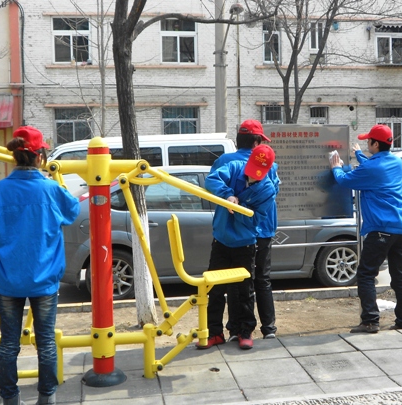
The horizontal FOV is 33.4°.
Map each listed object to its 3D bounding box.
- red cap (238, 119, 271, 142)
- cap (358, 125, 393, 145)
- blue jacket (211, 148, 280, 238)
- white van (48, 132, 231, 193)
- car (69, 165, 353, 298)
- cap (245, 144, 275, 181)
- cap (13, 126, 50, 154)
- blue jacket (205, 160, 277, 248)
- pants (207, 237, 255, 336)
[{"bbox_3d":[0.417,-0.567,5.280,0.250,0.150,0.180,-6,7,-38],"label":"red cap"},{"bbox_3d":[1.402,-0.546,5.390,0.280,0.150,0.190,0,6,19],"label":"cap"},{"bbox_3d":[0.352,-0.071,5.300,0.530,0.690,0.360,0,5,14],"label":"blue jacket"},{"bbox_3d":[-1.570,-0.410,14.500,4.550,1.970,1.720,-2,5,-9],"label":"white van"},{"bbox_3d":[0.270,0.300,8.680,4.340,1.490,1.820,-2,5,-9],"label":"car"},{"bbox_3d":[0.432,-0.290,4.870,0.190,0.160,0.260,24,50,0],"label":"cap"},{"bbox_3d":[-1.006,-0.368,3.980,0.180,0.150,0.240,3,7,43],"label":"cap"},{"bbox_3d":[0.302,0.015,5.000,0.530,0.600,0.380,8,12,2],"label":"blue jacket"},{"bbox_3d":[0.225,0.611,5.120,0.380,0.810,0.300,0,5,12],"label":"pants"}]

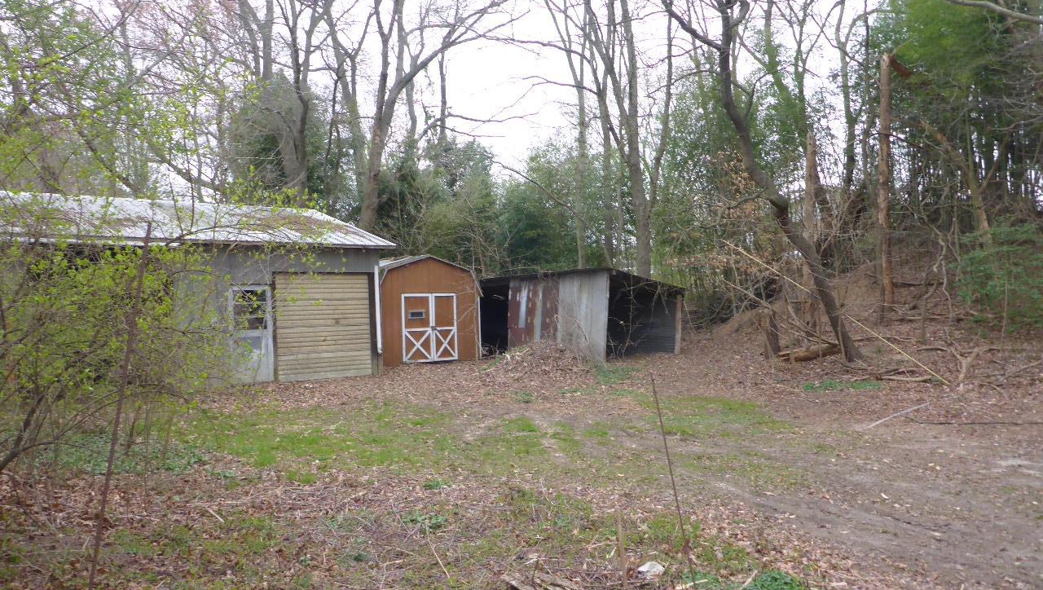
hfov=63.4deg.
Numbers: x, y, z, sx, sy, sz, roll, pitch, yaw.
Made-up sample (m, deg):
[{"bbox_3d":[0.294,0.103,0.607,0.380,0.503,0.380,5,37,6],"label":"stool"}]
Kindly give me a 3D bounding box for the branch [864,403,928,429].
[{"bbox_3d":[5.030,1.620,11.300,2.000,0.080,0.100,-1,2,-44],"label":"branch"}]

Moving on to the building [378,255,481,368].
[{"bbox_3d":[-3.000,0.340,22.300,2.850,2.750,2.900,-1,2,-30],"label":"building"}]

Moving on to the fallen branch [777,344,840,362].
[{"bbox_3d":[7.250,1.460,21.300,2.100,0.320,0.350,-1,2,-27],"label":"fallen branch"}]

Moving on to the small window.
[{"bbox_3d":[-5.590,0.310,17.400,0.690,0.870,0.070,-1,2,-32],"label":"small window"}]

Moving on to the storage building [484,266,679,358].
[{"bbox_3d":[1.600,0.450,24.800,4.800,2.400,3.700,1,2,40],"label":"storage building"}]

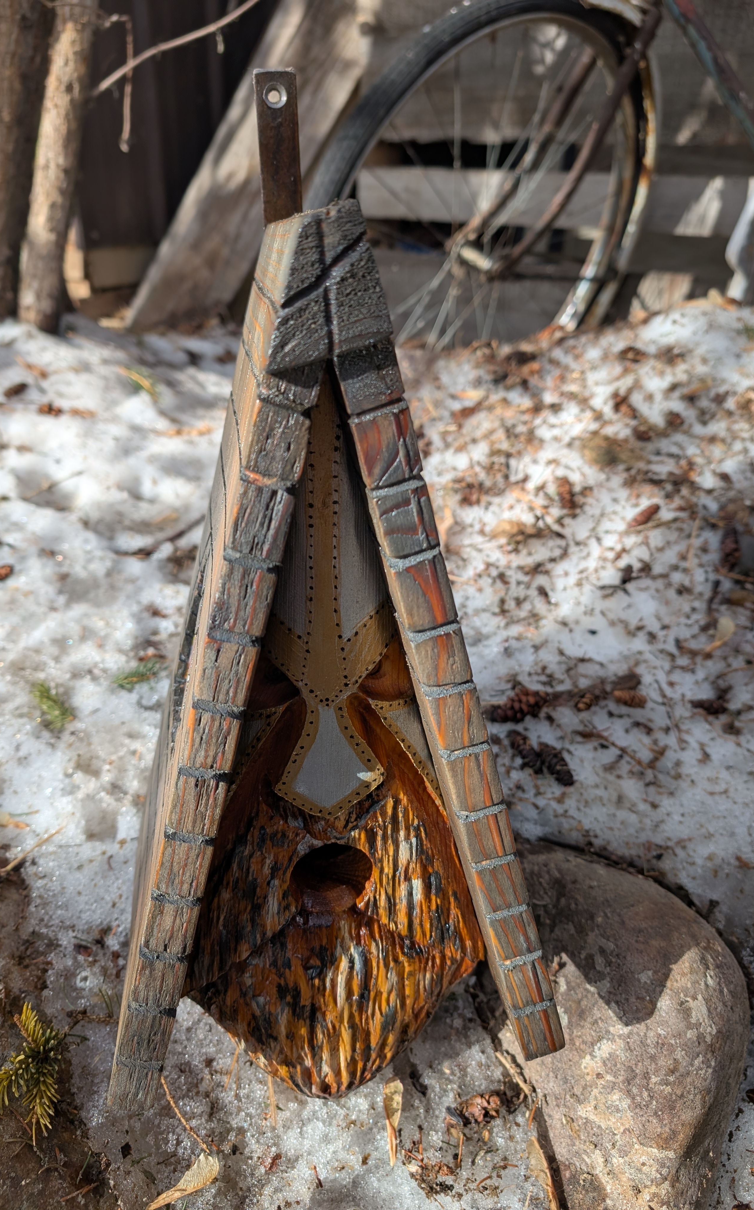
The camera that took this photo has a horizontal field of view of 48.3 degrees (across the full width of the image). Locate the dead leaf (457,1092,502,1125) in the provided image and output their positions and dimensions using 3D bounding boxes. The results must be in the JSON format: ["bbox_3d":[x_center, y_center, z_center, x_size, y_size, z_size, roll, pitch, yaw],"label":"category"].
[{"bbox_3d":[0.048,0.237,0.395,0.019,0.007,0.011,-13,31,-25],"label":"dead leaf"}]

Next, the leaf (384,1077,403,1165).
[{"bbox_3d":[0.007,0.239,0.390,0.009,0.004,0.041,1,28,1],"label":"leaf"}]

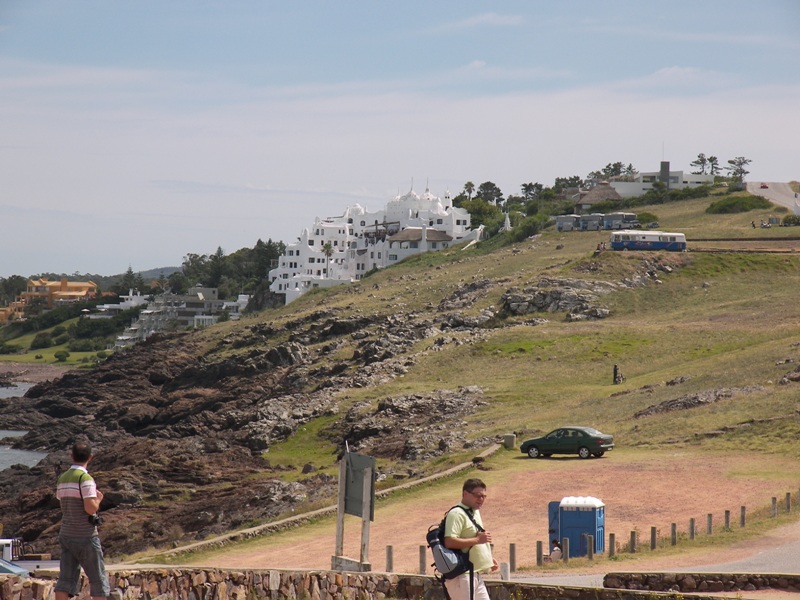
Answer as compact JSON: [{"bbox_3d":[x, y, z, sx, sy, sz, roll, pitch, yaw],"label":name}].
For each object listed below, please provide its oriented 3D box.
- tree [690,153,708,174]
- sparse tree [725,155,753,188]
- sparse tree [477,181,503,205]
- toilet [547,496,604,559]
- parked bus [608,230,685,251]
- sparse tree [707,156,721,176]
[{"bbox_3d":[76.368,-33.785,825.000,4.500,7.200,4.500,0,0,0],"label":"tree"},{"bbox_3d":[82.650,-31.131,790.000,6.900,8.000,6.500,0,0,0],"label":"sparse tree"},{"bbox_3d":[23.496,-27.130,840.000,7.200,8.000,7.000,0,0,0],"label":"sparse tree"},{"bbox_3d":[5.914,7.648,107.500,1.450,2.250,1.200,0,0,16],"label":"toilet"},{"bbox_3d":[36.747,-8.753,480.000,10.800,3.200,2.500,0,0,-6],"label":"parked bus"},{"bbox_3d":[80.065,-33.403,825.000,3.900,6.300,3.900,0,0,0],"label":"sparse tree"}]

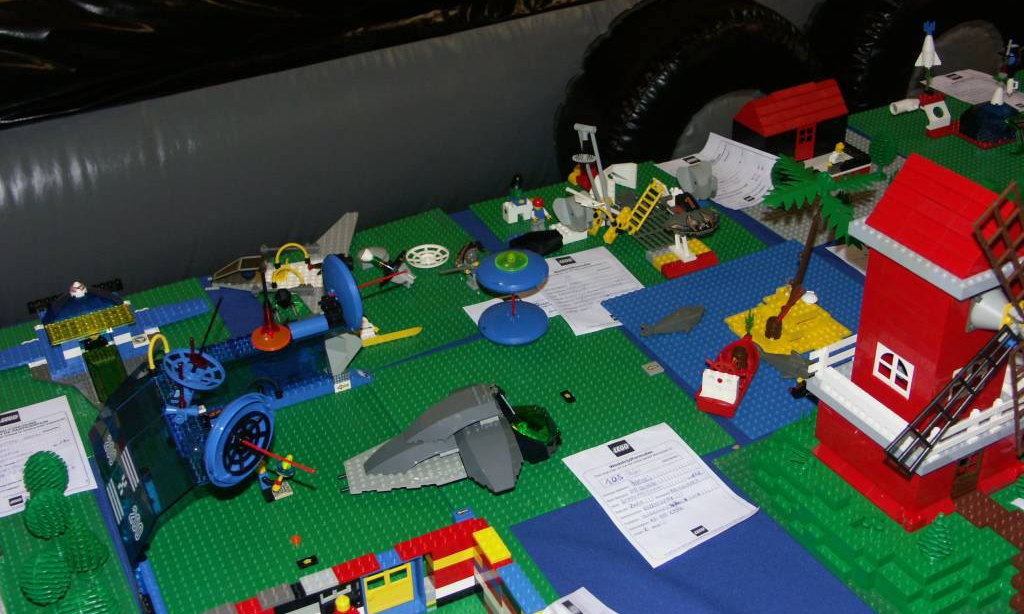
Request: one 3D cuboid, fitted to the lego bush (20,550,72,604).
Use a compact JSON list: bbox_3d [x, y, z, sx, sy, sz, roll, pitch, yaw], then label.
[{"bbox_3d":[-0.350,0.209,0.913,0.035,0.059,0.035,-18,37,-23],"label":"lego bush"}]

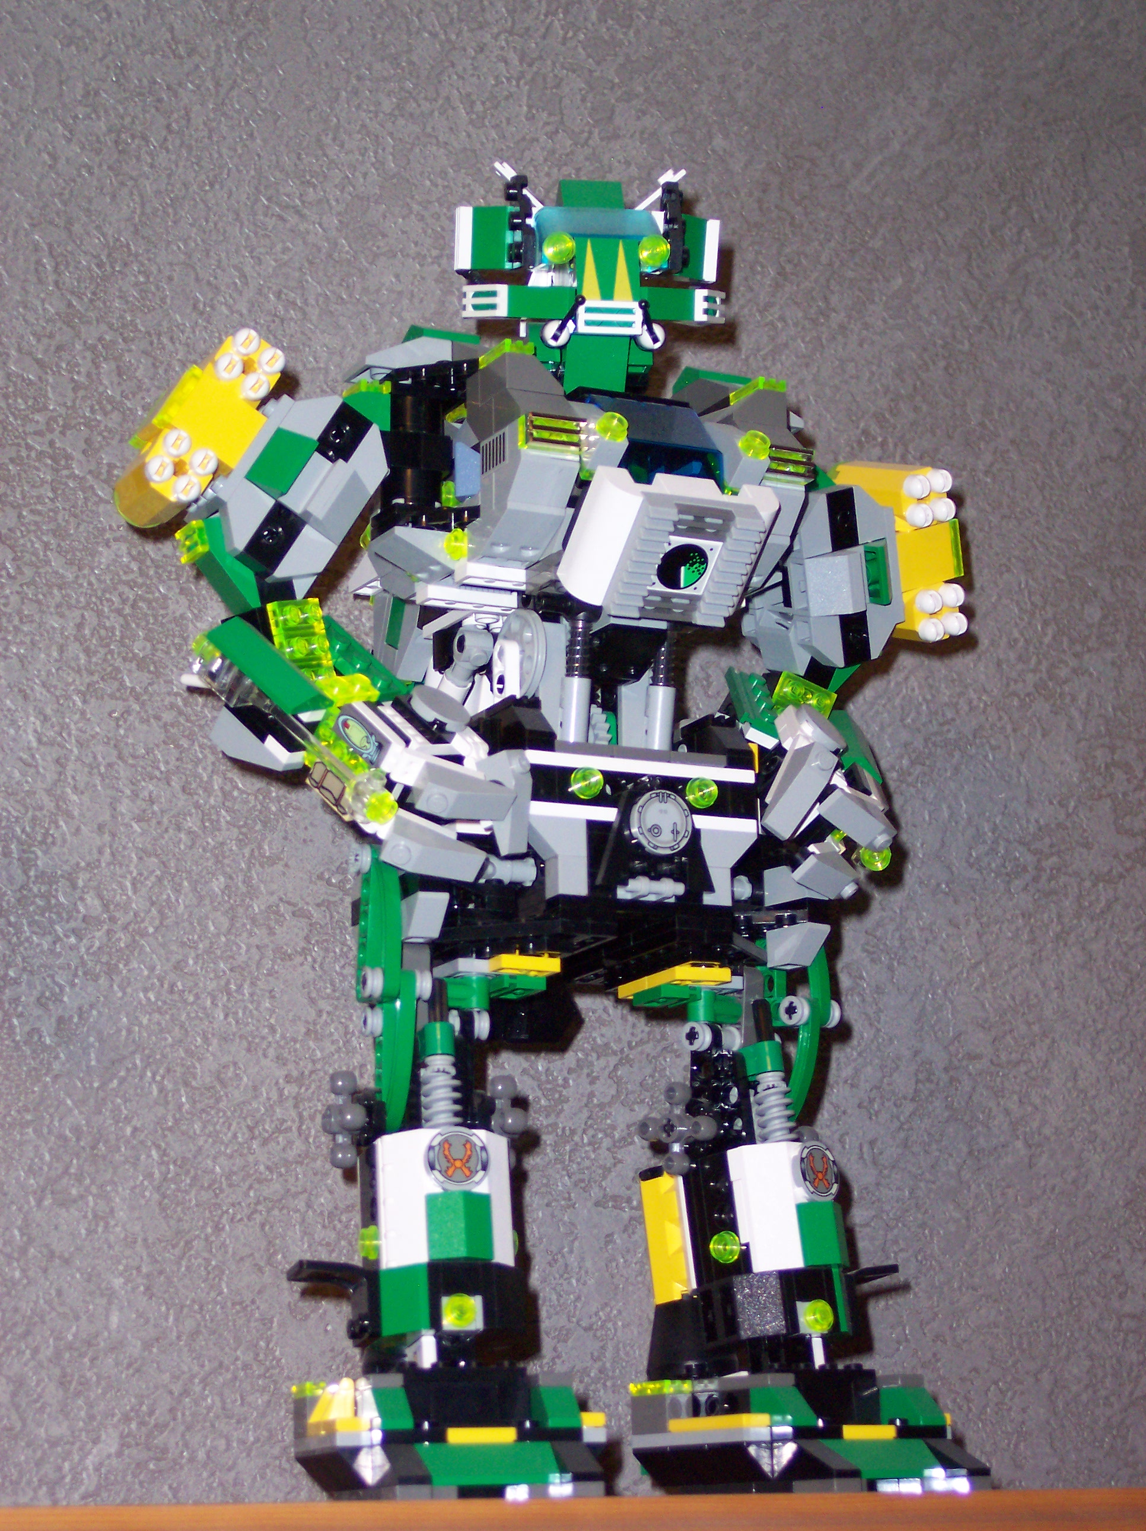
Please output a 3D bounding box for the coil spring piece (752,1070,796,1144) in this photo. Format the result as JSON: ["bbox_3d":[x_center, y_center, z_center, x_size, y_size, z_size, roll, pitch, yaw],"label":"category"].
[{"bbox_3d":[0.053,0.090,0.873,0.010,0.020,0.010,-6,-12,-1],"label":"coil spring piece"}]

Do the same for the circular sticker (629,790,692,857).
[{"bbox_3d":[0.022,0.014,0.837,0.016,0.016,0.003,5,-11,-26],"label":"circular sticker"}]

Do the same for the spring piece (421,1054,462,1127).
[{"bbox_3d":[-0.032,0.082,0.834,0.010,0.020,0.010,-3,-12,-1],"label":"spring piece"}]

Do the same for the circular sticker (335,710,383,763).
[{"bbox_3d":[-0.053,-0.007,0.824,0.002,0.011,0.014,-38,-74,26],"label":"circular sticker"}]

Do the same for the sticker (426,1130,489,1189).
[{"bbox_3d":[-0.028,0.096,0.819,0.016,0.016,0.003,3,-9,-18],"label":"sticker"}]

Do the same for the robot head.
[{"bbox_3d":[0.004,-0.122,0.848,0.065,0.055,0.043,2,-6,-11],"label":"robot head"}]

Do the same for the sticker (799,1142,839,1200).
[{"bbox_3d":[0.062,0.104,0.859,0.003,0.016,0.016,-18,-16,40],"label":"sticker"}]

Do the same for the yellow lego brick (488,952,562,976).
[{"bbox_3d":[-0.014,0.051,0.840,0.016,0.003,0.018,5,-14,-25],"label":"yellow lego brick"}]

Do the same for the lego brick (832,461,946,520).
[{"bbox_3d":[0.087,-0.075,0.933,0.016,0.016,0.030,-15,16,-30],"label":"lego brick"}]

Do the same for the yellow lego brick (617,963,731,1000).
[{"bbox_3d":[0.026,0.056,0.865,0.016,0.003,0.031,5,-14,-25],"label":"yellow lego brick"}]

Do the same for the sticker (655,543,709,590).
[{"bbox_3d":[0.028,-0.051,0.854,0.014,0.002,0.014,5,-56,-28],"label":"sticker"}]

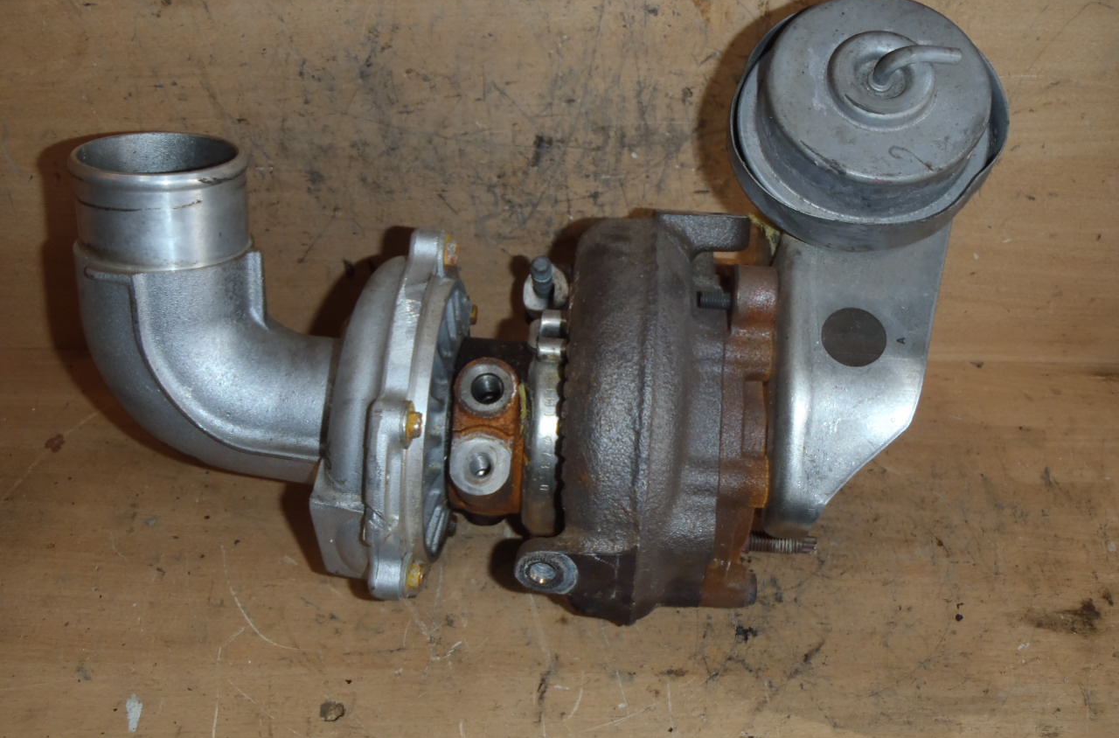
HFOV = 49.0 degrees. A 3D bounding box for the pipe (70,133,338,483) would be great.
[{"bbox_3d":[-0.123,-0.016,0.434,0.087,0.119,0.057,4,25,-2],"label":"pipe"}]

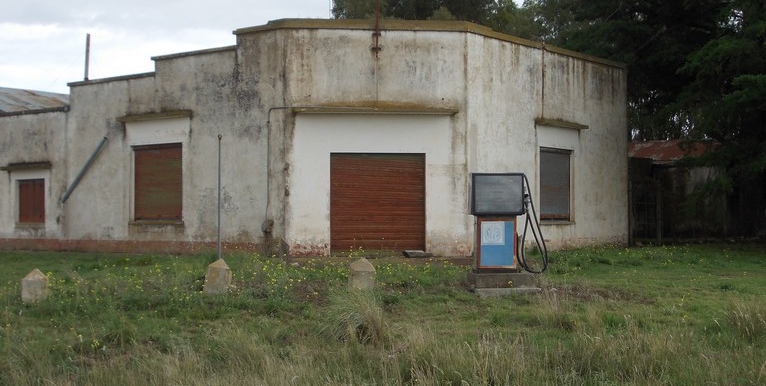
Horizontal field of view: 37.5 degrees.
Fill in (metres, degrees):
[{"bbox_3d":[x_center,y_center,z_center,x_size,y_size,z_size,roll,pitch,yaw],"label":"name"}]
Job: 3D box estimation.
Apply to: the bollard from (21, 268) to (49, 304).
[{"bbox_3d":[-4.840,1.305,15.700,0.340,0.494,0.340,0,-1,-9],"label":"bollard"}]

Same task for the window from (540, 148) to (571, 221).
[{"bbox_3d":[4.726,-0.206,31.054,0.080,1.981,1.715,-1,-1,37],"label":"window"}]

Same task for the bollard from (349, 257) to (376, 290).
[{"bbox_3d":[-0.300,1.240,16.900,0.350,0.562,0.350,0,-1,-8],"label":"bollard"}]

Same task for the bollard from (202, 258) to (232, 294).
[{"bbox_3d":[-2.472,1.262,16.900,0.350,0.562,0.350,4,-1,0],"label":"bollard"}]

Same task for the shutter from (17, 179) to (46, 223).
[{"bbox_3d":[-10.131,0.232,32.631,1.190,1.243,0.070,-1,-1,37],"label":"shutter"}]

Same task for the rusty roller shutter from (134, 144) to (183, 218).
[{"bbox_3d":[-5.826,-0.254,29.424,1.804,1.967,0.080,-1,-1,37],"label":"rusty roller shutter"}]

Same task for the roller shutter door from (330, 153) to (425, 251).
[{"bbox_3d":[-0.115,0.243,27.062,2.290,2.364,0.080,0,-1,-8],"label":"roller shutter door"}]

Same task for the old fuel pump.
[{"bbox_3d":[1.924,0.467,17.200,1.150,1.544,0.420,0,-1,-5],"label":"old fuel pump"}]

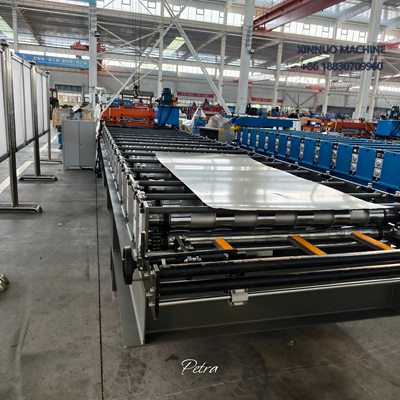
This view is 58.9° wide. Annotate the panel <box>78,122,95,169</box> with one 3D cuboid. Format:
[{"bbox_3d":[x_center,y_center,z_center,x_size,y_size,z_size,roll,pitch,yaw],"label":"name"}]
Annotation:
[{"bbox_3d":[-2.547,-1.233,8.076,0.348,1.050,0.045,-2,15,-22],"label":"panel"}]

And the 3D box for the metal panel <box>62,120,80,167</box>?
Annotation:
[{"bbox_3d":[-2.867,-1.221,7.942,0.348,1.050,0.045,-2,15,-22],"label":"metal panel"}]

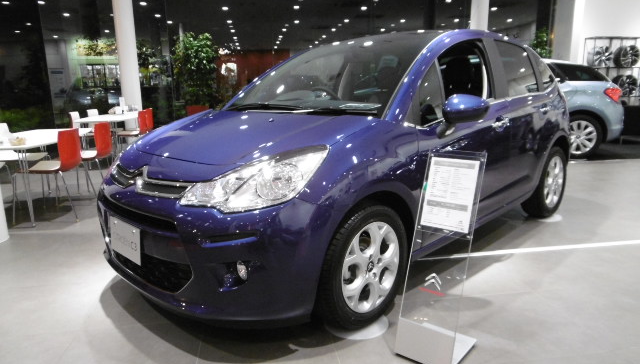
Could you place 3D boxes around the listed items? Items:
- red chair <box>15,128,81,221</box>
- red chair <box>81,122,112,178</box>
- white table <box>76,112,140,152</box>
[{"bbox_3d":[-2.502,-0.077,4.181,0.560,0.800,0.510,-2,12,-6],"label":"red chair"},{"bbox_3d":[-2.626,-0.250,5.023,0.550,0.800,0.500,-2,12,-3],"label":"red chair"},{"bbox_3d":[-3.057,-0.624,6.691,0.740,0.720,1.700,-2,12,-5],"label":"white table"}]

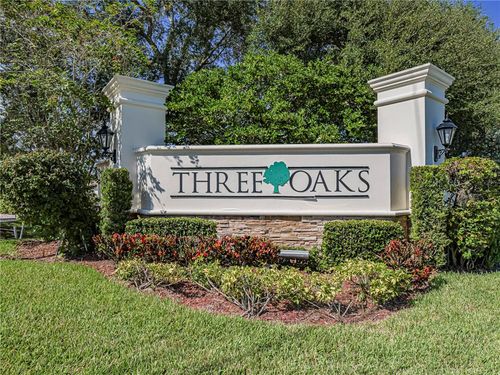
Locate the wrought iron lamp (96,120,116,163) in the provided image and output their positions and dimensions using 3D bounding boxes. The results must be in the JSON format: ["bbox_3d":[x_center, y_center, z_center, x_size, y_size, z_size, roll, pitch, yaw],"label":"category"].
[{"bbox_3d":[-3.180,-1.030,7.000,0.460,0.920,0.370,0,0,-35],"label":"wrought iron lamp"}]

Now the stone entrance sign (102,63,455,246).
[{"bbox_3d":[0.387,-0.630,6.670,7.800,3.380,2.050,0,0,4],"label":"stone entrance sign"}]

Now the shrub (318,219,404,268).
[{"bbox_3d":[1.620,0.830,4.930,1.280,0.620,0.700,0,0,4],"label":"shrub"}]

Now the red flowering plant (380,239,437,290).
[{"bbox_3d":[2.010,0.940,4.050,0.680,0.560,0.600,0,0,4],"label":"red flowering plant"}]

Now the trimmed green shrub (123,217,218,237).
[{"bbox_3d":[-1.310,0.800,5.200,1.460,0.600,0.700,0,0,4],"label":"trimmed green shrub"}]

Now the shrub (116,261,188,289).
[{"bbox_3d":[-1.190,1.050,3.850,0.800,0.350,0.480,0,0,4],"label":"shrub"}]

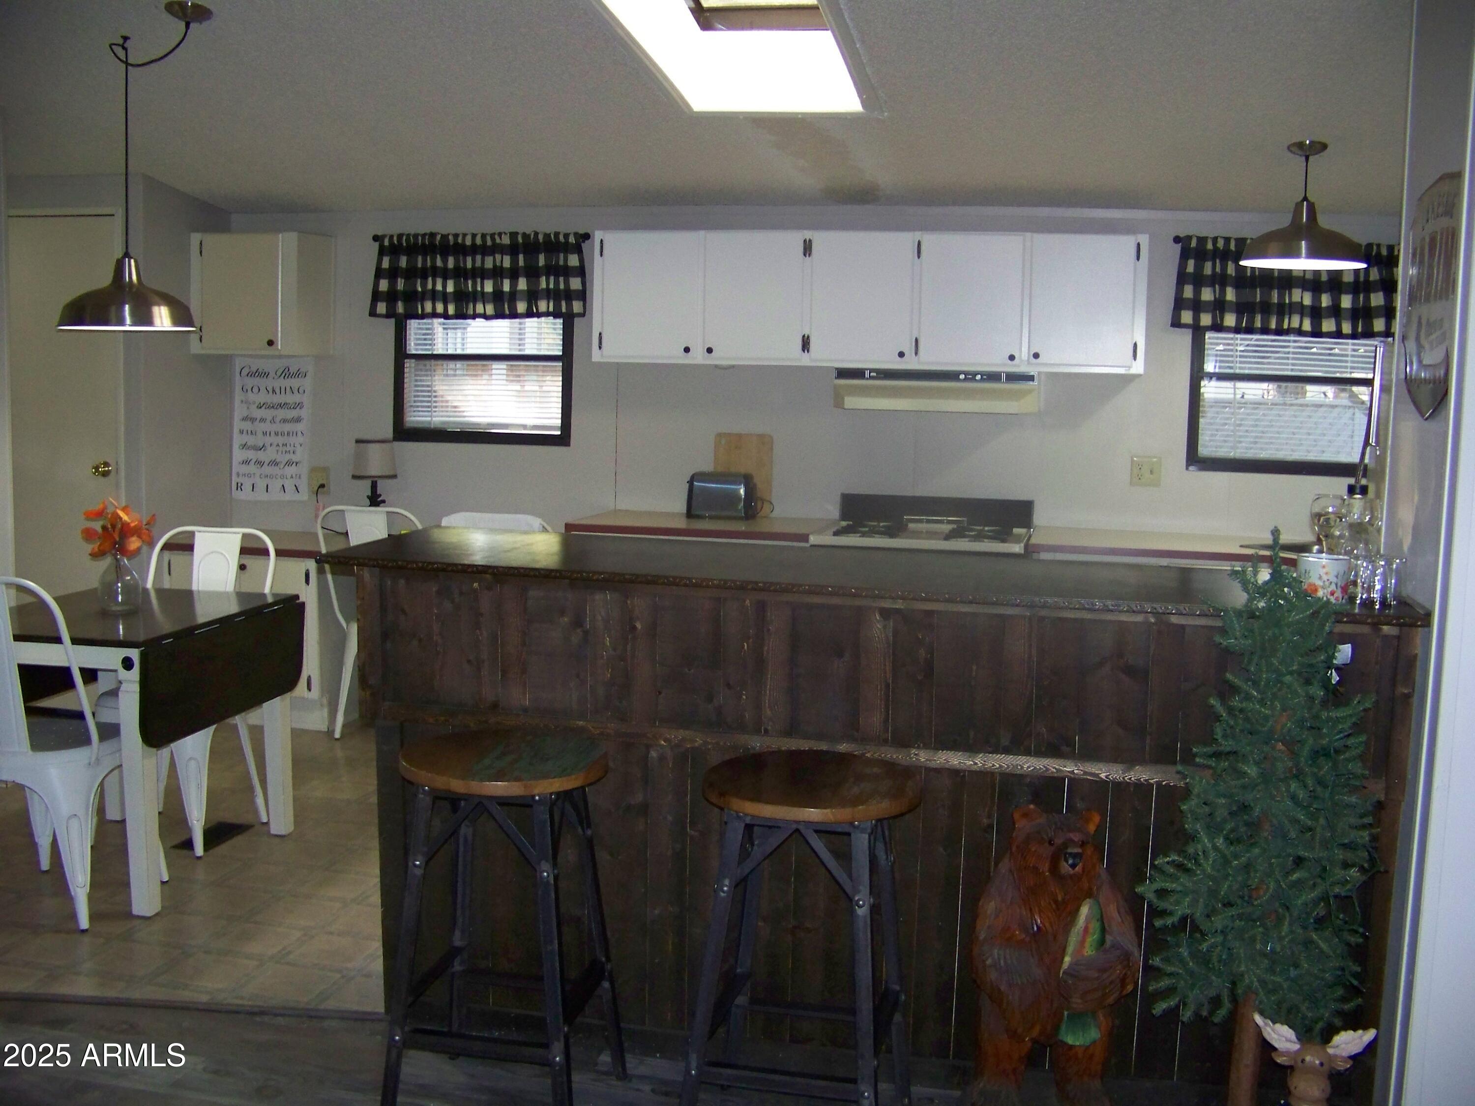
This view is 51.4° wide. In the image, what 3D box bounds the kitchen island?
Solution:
[{"bbox_3d":[0.263,0.569,3.492,2.290,1.070,0.700,3,7,12],"label":"kitchen island"}]

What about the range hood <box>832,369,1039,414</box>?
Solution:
[{"bbox_3d":[0.761,-0.613,5.766,0.750,0.150,0.430,3,7,11],"label":"range hood"}]

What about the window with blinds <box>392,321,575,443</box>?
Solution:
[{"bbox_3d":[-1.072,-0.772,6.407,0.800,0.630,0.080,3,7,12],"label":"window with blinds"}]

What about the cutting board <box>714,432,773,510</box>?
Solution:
[{"bbox_3d":[0.020,-0.312,6.127,0.242,0.326,0.018,3,3,11],"label":"cutting board"}]

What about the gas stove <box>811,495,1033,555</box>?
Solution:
[{"bbox_3d":[0.689,0.323,5.766,0.760,1.020,0.680,3,7,12],"label":"gas stove"}]

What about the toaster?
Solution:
[{"bbox_3d":[-0.051,-0.227,6.016,0.270,0.178,0.175,3,7,11],"label":"toaster"}]

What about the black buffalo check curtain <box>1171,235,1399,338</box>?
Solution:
[{"bbox_3d":[2.069,-0.982,5.609,0.950,0.360,0.090,3,7,11],"label":"black buffalo check curtain"}]

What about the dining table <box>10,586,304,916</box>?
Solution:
[{"bbox_3d":[-1.797,0.533,4.469,0.715,0.734,0.960,3,7,11],"label":"dining table"}]

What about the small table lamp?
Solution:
[{"bbox_3d":[-1.486,-0.248,6.278,0.187,0.434,0.187,3,7,11],"label":"small table lamp"}]

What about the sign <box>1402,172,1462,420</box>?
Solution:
[{"bbox_3d":[1.319,-0.489,2.968,0.032,0.467,0.400,3,7,11],"label":"sign"}]

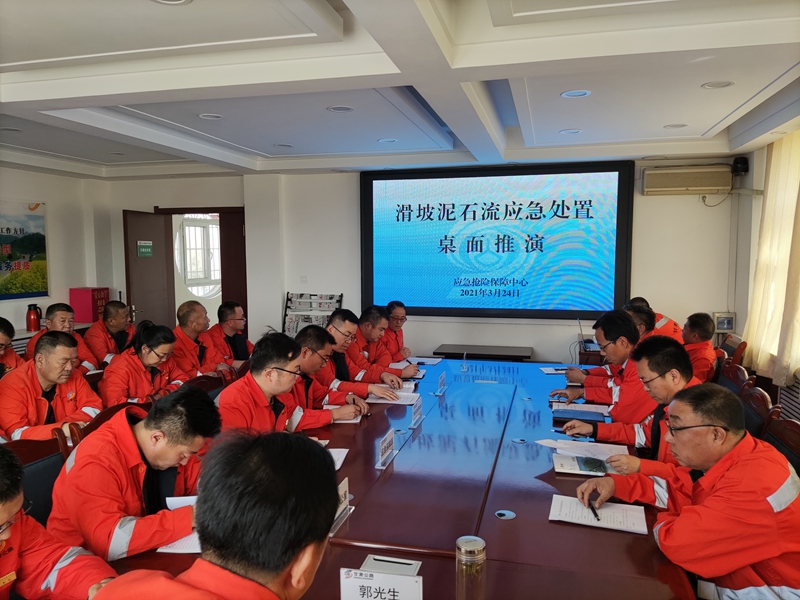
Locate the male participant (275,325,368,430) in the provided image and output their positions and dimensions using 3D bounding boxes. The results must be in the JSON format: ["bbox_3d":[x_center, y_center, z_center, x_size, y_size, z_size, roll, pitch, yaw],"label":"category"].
[{"bbox_3d":[-0.462,0.740,3.096,0.720,1.240,0.560,1,5,15],"label":"male participant"}]

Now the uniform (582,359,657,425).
[{"bbox_3d":[1.254,0.612,3.157,0.520,0.600,0.580,1,6,14],"label":"uniform"}]

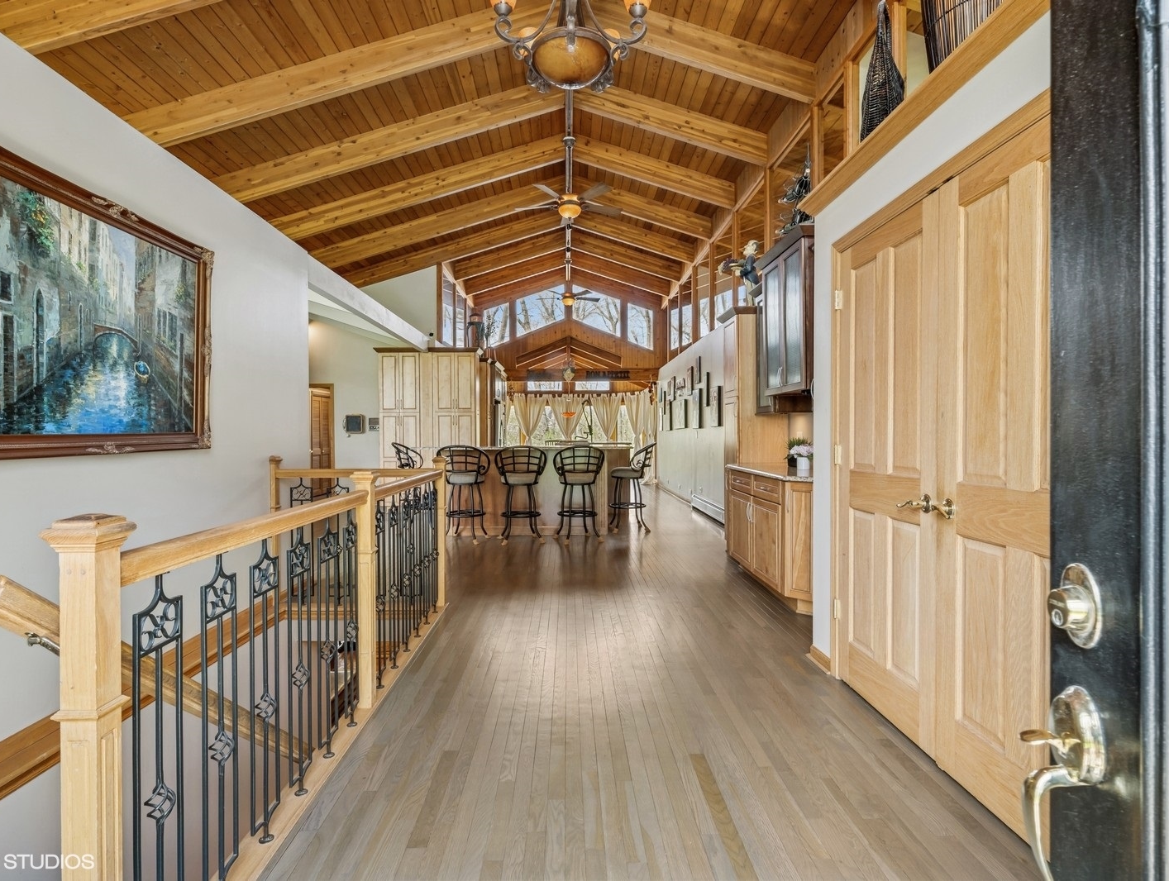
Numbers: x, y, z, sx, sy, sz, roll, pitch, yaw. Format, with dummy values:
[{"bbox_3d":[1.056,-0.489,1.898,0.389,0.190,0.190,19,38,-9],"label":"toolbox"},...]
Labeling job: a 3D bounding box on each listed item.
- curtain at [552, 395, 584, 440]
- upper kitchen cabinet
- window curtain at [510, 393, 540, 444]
[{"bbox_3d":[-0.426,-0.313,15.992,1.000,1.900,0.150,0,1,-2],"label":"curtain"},{"bbox_3d":[1.707,-0.865,4.786,0.450,1.266,1.330,0,1,-2],"label":"upper kitchen cabinet"},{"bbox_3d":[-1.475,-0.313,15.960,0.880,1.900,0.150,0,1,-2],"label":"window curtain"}]

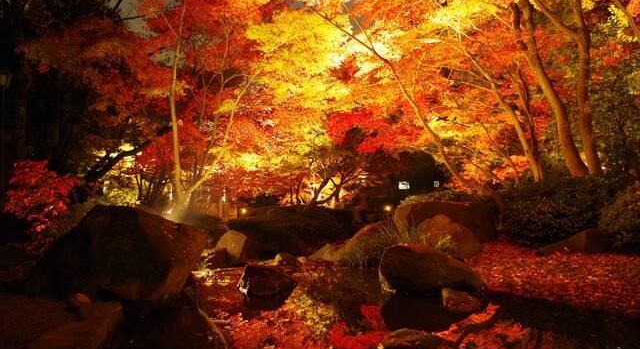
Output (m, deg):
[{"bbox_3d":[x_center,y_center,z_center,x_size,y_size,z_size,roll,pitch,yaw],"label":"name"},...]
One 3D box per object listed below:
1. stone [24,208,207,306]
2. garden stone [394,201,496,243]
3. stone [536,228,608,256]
[{"bbox_3d":[-2.602,0.974,6.150,2.110,1.151,1.400,0,0,-23],"label":"stone"},{"bbox_3d":[2.281,0.843,8.700,1.757,0.726,1.150,0,0,15],"label":"garden stone"},{"bbox_3d":[4.062,1.058,7.700,1.004,0.424,0.650,0,0,28],"label":"stone"}]

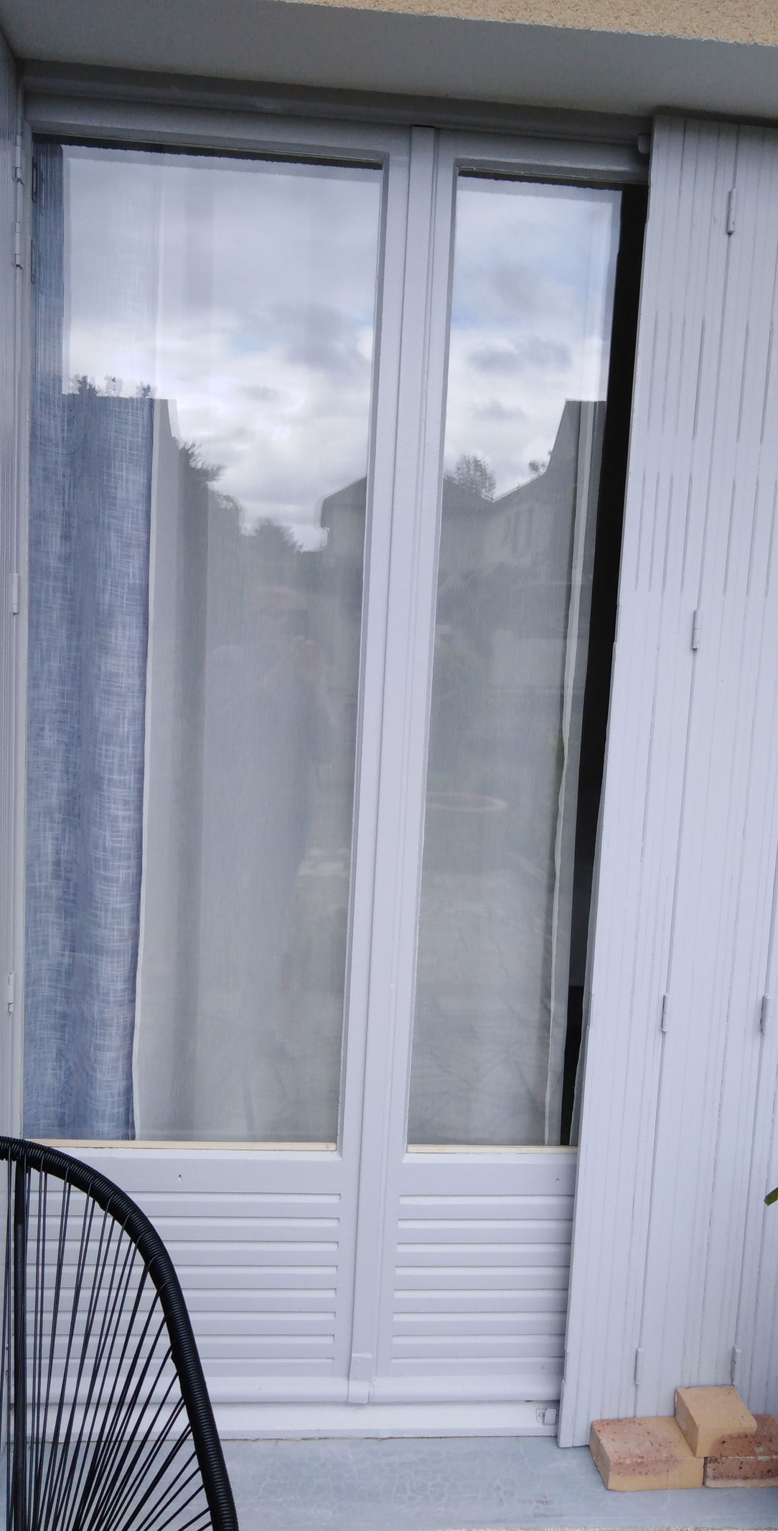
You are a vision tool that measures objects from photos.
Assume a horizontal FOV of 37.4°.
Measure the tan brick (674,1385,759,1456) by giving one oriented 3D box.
[{"bbox_3d":[0.569,1.142,2.004,0.107,0.057,0.106,2,7,-5],"label":"tan brick"}]

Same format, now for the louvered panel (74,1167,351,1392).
[{"bbox_3d":[-0.360,0.874,1.985,0.582,0.437,0.040,2,7,-5],"label":"louvered panel"}]

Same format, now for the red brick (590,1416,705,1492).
[{"bbox_3d":[0.450,1.194,2.001,0.169,0.057,0.106,2,7,-5],"label":"red brick"}]

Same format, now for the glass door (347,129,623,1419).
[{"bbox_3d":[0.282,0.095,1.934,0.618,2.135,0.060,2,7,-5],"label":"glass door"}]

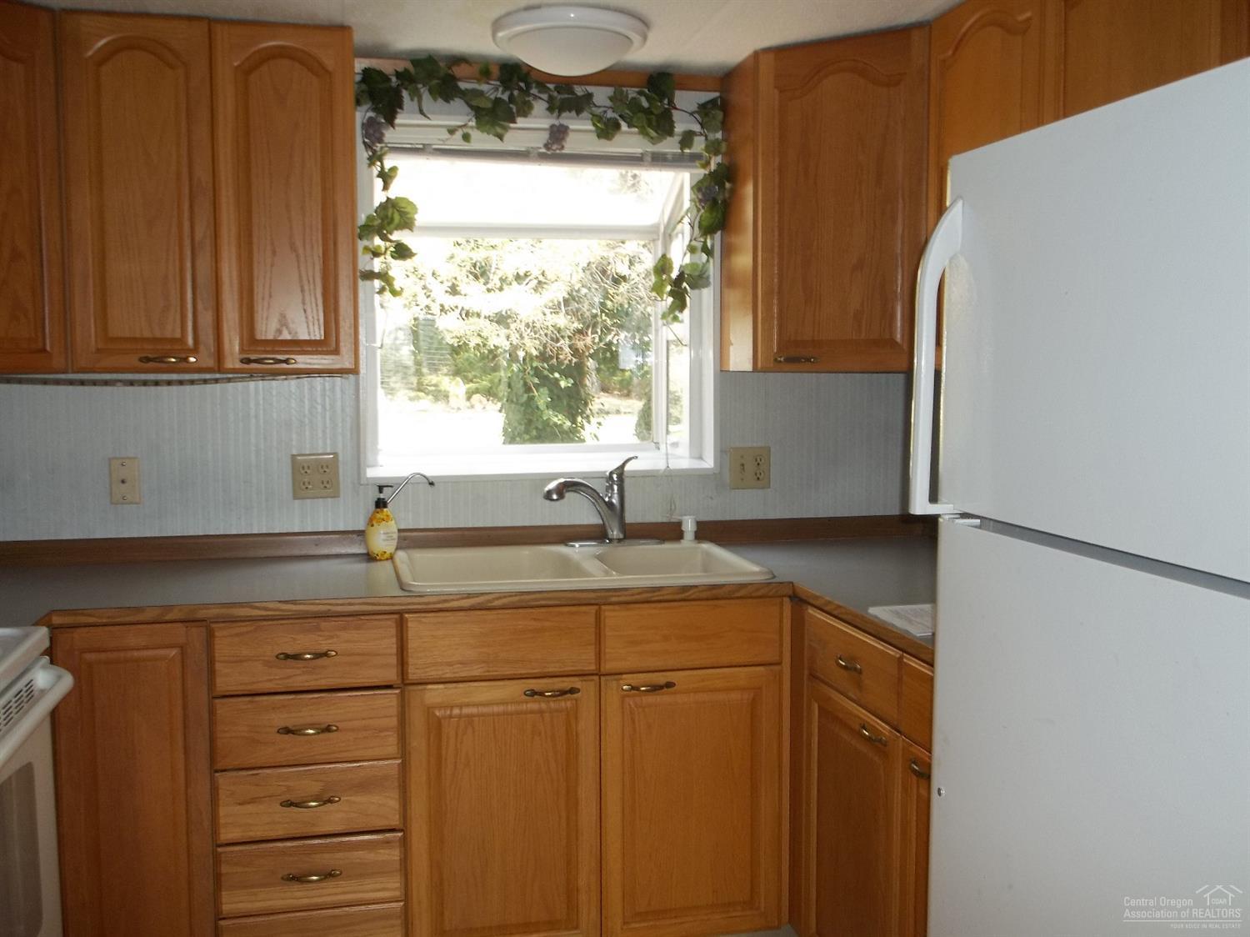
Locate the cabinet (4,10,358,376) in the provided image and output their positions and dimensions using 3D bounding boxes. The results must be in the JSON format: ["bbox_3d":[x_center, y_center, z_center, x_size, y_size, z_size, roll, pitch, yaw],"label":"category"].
[{"bbox_3d":[-0.965,-0.616,2.791,0.652,0.781,0.283,-1,4,-12],"label":"cabinet"}]

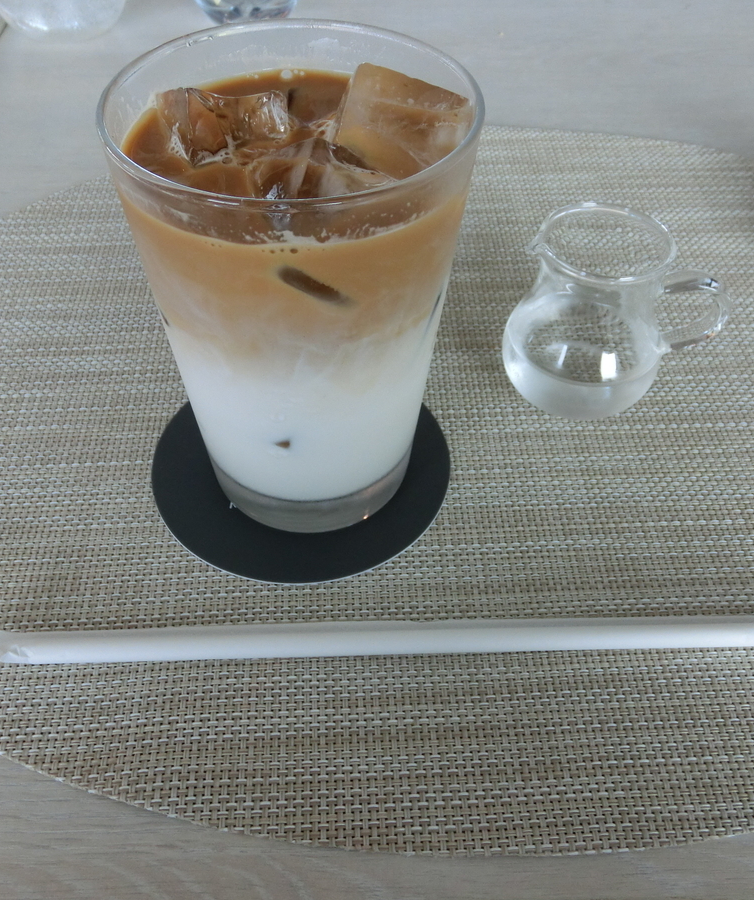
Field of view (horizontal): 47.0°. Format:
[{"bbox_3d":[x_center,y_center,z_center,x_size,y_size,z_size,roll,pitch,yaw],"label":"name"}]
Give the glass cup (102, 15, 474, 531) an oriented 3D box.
[{"bbox_3d":[-0.020,-0.038,0.238,0.085,0.121,0.085,1,49,-1],"label":"glass cup"}]

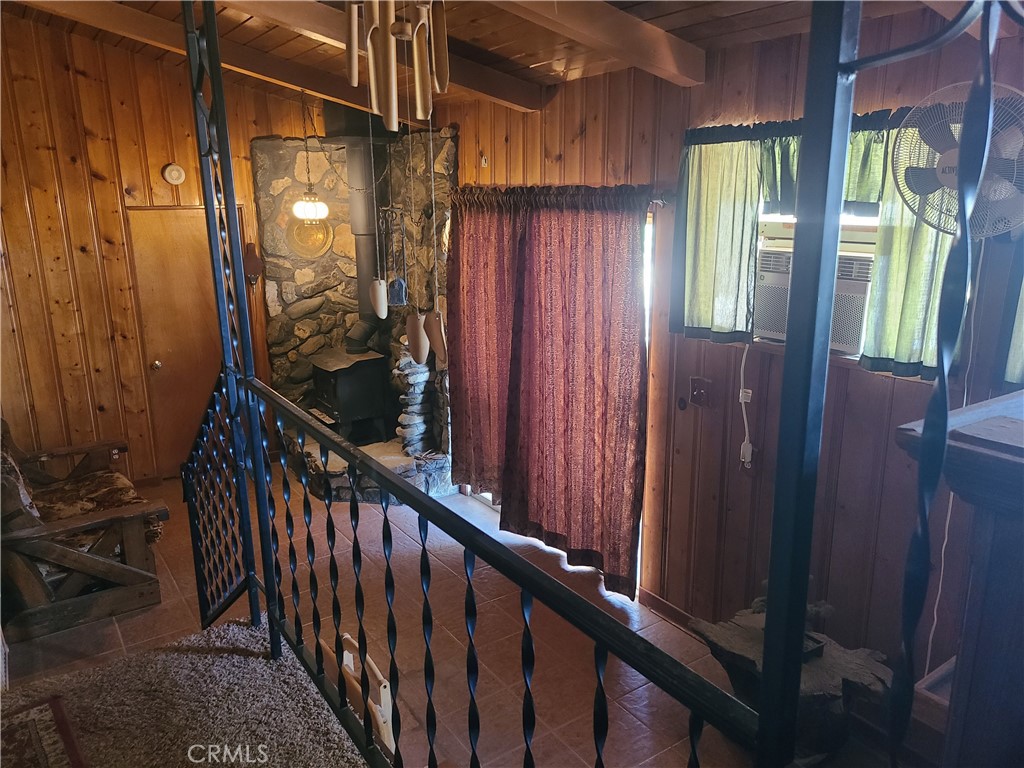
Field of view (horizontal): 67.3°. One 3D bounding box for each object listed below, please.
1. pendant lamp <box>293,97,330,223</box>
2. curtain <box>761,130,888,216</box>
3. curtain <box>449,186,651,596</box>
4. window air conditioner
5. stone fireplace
[{"bbox_3d":[-1.285,-1.394,4.817,0.226,0.775,0.226,-10,17,-33],"label":"pendant lamp"},{"bbox_3d":[1.096,-0.755,2.766,0.070,0.310,0.505,-10,17,-33],"label":"curtain"},{"bbox_3d":[0.094,-0.053,4.405,0.150,2.090,1.840,-10,17,-33],"label":"curtain"},{"bbox_3d":[1.243,-0.362,2.964,0.320,0.445,0.495,-10,17,-33],"label":"window air conditioner"},{"bbox_3d":[-1.170,-0.512,5.596,0.910,2.510,1.530,-10,17,-33],"label":"stone fireplace"}]

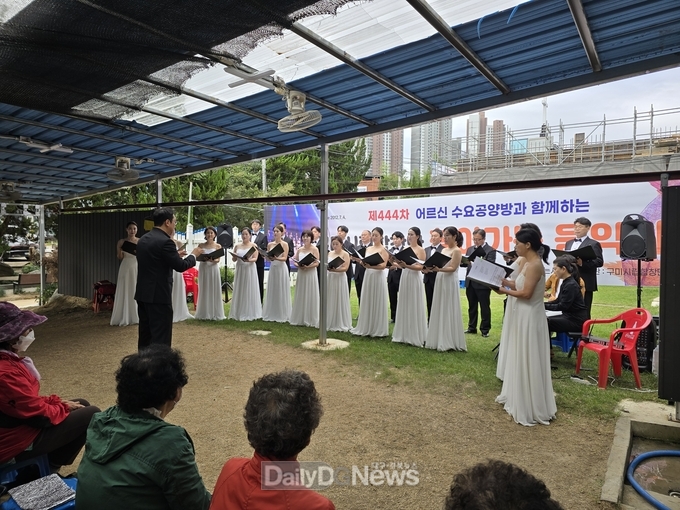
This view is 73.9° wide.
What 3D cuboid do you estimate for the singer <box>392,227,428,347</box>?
[{"bbox_3d":[1.030,0.431,6.600,0.560,1.670,0.520,-1,2,-35],"label":"singer"}]

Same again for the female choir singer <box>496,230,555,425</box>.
[{"bbox_3d":[1.700,0.605,4.100,0.600,1.690,0.500,1,2,23],"label":"female choir singer"}]

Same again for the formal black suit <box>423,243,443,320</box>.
[{"bbox_3d":[1.692,0.501,7.800,0.500,1.433,0.360,1,1,30],"label":"formal black suit"}]

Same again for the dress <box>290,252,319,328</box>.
[{"bbox_3d":[-0.593,0.559,7.650,0.520,1.236,0.500,1,1,25],"label":"dress"}]

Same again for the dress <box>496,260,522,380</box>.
[{"bbox_3d":[1.858,0.687,4.500,0.550,1.285,0.500,1,1,7],"label":"dress"}]

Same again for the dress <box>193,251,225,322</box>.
[{"bbox_3d":[-2.320,0.515,8.100,0.560,1.260,0.480,0,1,-12],"label":"dress"}]

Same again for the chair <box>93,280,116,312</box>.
[{"bbox_3d":[-4.380,0.770,8.400,0.440,0.600,0.440,0,1,-27],"label":"chair"}]

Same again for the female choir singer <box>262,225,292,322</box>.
[{"bbox_3d":[-1.098,0.301,8.000,0.560,1.682,0.550,1,1,18],"label":"female choir singer"}]

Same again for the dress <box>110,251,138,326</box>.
[{"bbox_3d":[-3.544,0.498,7.500,0.550,1.278,0.500,0,1,-23],"label":"dress"}]

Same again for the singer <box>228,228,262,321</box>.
[{"bbox_3d":[-1.715,0.336,8.200,0.580,1.633,0.550,1,1,9],"label":"singer"}]

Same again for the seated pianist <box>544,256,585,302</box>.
[{"bbox_3d":[3.036,0.647,6.150,0.720,1.300,0.520,-1,2,-35],"label":"seated pianist"}]

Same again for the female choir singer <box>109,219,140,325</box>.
[{"bbox_3d":[-3.350,0.285,7.250,0.560,1.660,0.560,0,1,-25],"label":"female choir singer"}]

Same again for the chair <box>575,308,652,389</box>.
[{"bbox_3d":[2.900,0.945,4.770,0.580,0.770,0.570,1,1,2],"label":"chair"}]

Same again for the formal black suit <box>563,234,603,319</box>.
[{"bbox_3d":[3.260,0.520,6.050,0.420,1.500,0.520,0,1,-41],"label":"formal black suit"}]

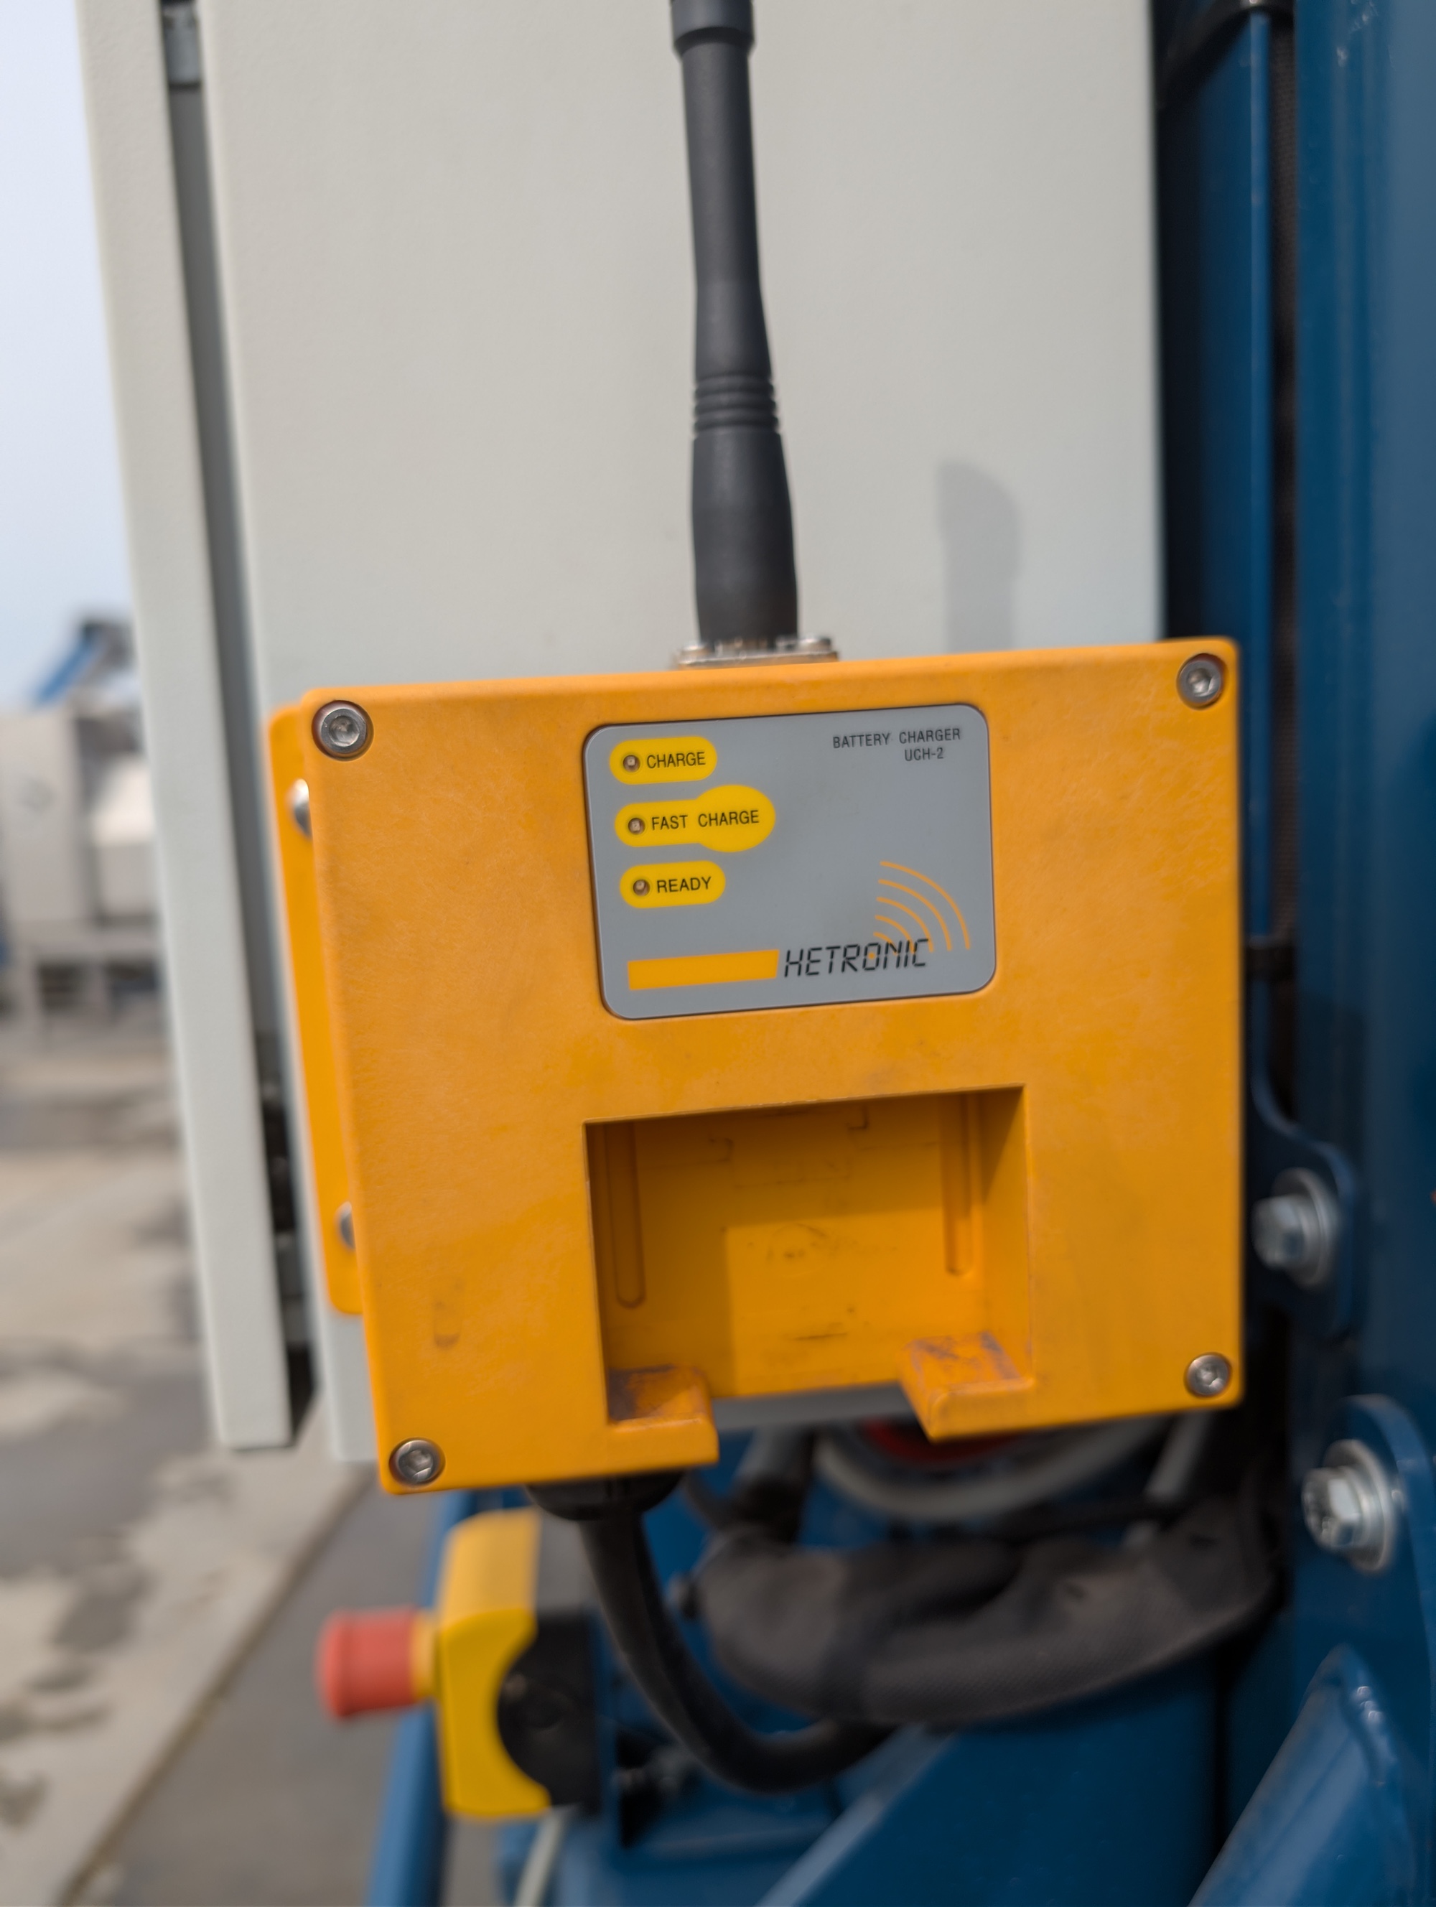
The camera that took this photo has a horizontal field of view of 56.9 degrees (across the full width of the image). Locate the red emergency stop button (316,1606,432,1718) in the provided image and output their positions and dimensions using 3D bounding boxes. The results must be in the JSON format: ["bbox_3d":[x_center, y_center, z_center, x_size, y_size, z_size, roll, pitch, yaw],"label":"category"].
[{"bbox_3d":[-0.126,0.260,0.485,0.040,0.040,0.040,-4,8,-5],"label":"red emergency stop button"}]

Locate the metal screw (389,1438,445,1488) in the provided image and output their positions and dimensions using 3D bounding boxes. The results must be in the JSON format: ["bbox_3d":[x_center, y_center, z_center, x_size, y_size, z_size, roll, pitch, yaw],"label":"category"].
[{"bbox_3d":[-0.052,0.087,0.231,0.009,0.009,0.005,-4,8,-5],"label":"metal screw"}]

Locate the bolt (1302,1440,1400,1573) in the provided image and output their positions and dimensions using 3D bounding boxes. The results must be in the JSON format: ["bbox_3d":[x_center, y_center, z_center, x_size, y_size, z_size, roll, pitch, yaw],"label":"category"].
[{"bbox_3d":[0.153,0.135,0.322,0.012,0.030,0.030,-4,8,-5],"label":"bolt"}]

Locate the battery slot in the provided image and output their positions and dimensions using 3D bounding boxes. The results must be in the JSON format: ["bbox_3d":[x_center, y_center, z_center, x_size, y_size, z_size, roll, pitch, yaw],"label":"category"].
[{"bbox_3d":[0.016,0.051,0.242,0.076,0.055,0.022,-4,8,-5],"label":"battery slot"}]

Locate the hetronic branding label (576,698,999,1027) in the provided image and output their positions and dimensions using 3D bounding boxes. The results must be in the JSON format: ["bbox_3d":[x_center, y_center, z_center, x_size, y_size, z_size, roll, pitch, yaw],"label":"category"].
[{"bbox_3d":[0.013,-0.015,0.222,0.067,0.049,0.001,-4,8,-5],"label":"hetronic branding label"}]

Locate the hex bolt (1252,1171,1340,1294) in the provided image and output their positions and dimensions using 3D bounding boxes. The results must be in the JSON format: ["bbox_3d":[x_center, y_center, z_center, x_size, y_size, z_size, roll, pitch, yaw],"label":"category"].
[{"bbox_3d":[0.148,0.072,0.342,0.012,0.030,0.030,-4,8,-5],"label":"hex bolt"}]

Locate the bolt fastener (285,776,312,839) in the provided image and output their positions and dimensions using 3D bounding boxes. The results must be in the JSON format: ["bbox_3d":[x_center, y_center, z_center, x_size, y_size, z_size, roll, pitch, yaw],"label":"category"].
[{"bbox_3d":[-0.088,-0.032,0.288,0.013,0.013,0.005,-4,8,-5],"label":"bolt fastener"}]

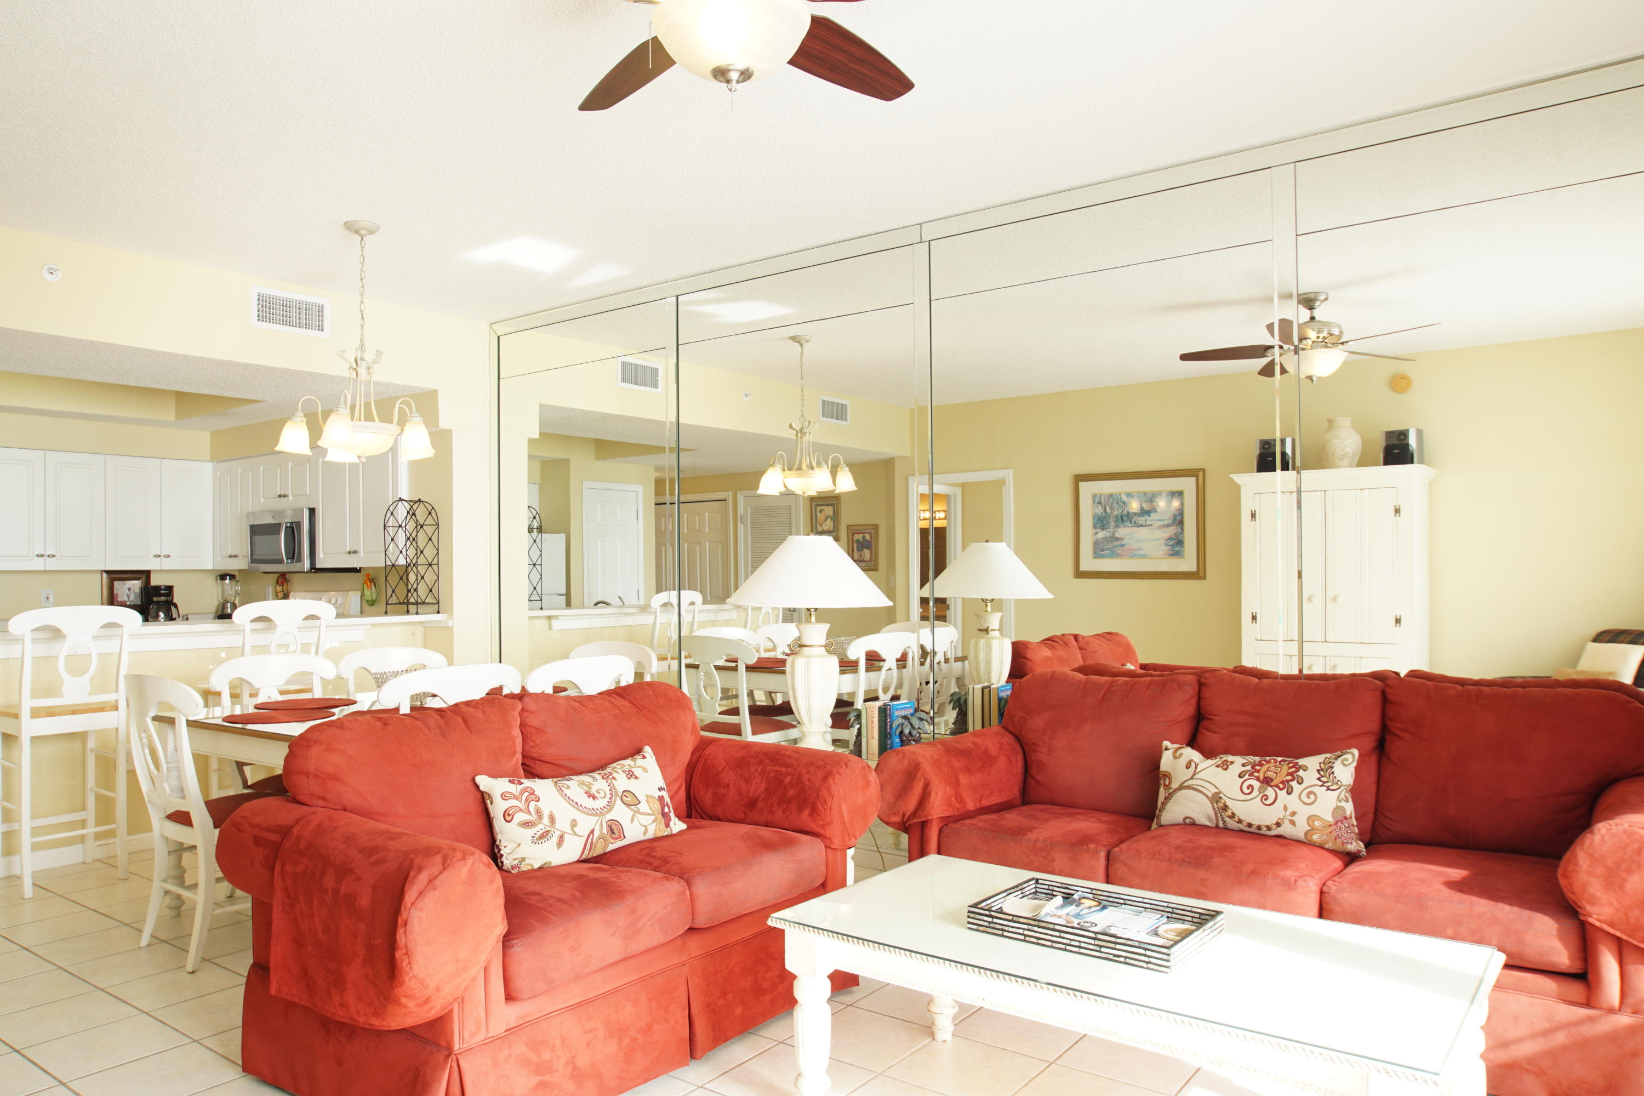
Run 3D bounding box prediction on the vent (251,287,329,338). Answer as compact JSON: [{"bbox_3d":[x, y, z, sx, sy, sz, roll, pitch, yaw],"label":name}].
[{"bbox_3d":[-2.675,-1.188,5.534,0.026,0.208,0.397,-1,-1,37],"label":"vent"}]

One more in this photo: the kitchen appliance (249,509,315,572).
[{"bbox_3d":[-3.468,-0.036,7.301,0.757,0.412,0.410,-1,-1,37],"label":"kitchen appliance"}]

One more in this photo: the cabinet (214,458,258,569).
[{"bbox_3d":[-4.012,-0.237,7.775,0.615,0.768,0.310,-1,-1,37],"label":"cabinet"}]

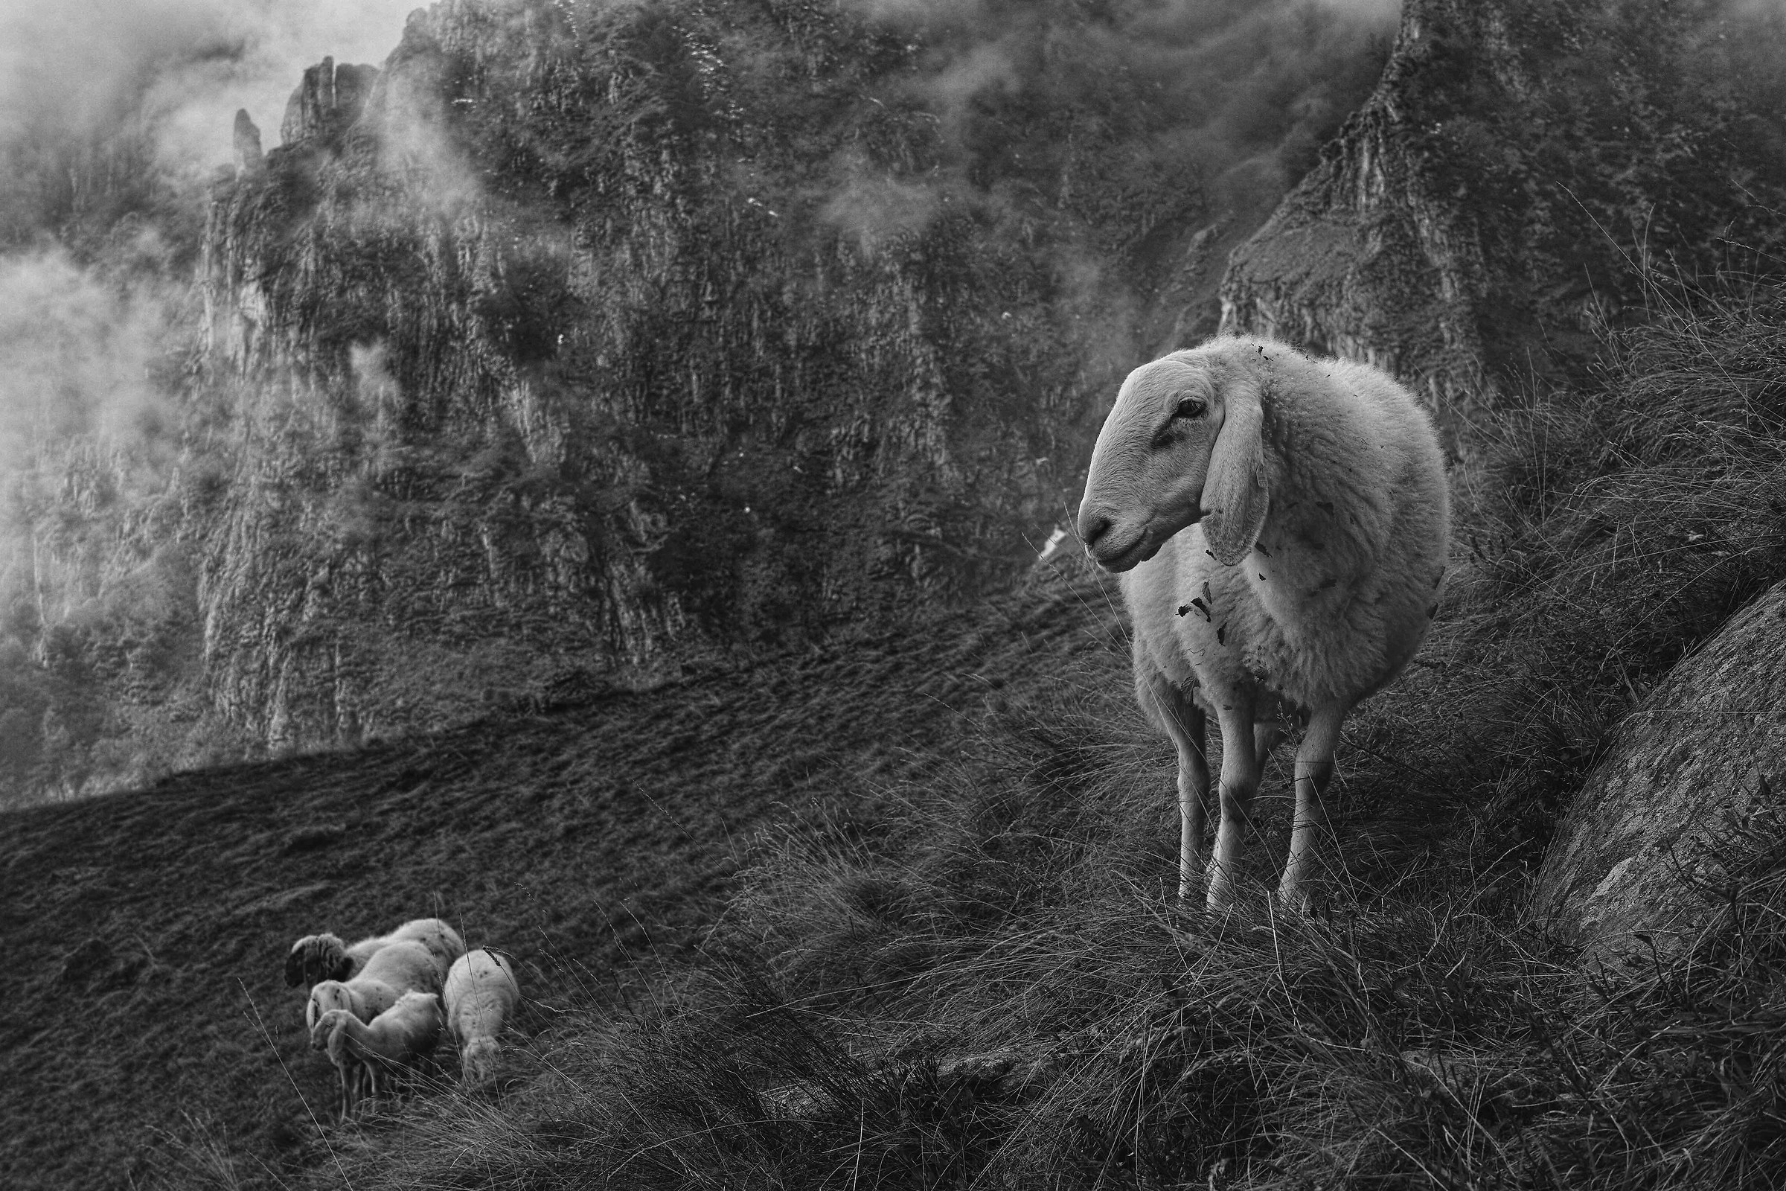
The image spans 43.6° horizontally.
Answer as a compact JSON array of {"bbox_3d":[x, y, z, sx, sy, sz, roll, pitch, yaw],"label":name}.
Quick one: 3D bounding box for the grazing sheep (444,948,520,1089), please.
[{"bbox_3d":[-2.246,2.357,12.200,0.410,0.720,1.120,-1,3,-10],"label":"grazing sheep"}]

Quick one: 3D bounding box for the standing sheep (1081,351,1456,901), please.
[{"bbox_3d":[0.600,0.038,3.550,0.520,0.840,1.100,1,4,12],"label":"standing sheep"}]

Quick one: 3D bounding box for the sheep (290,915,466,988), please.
[{"bbox_3d":[-2.956,2.329,12.800,0.410,0.770,1.120,2,4,30],"label":"sheep"}]

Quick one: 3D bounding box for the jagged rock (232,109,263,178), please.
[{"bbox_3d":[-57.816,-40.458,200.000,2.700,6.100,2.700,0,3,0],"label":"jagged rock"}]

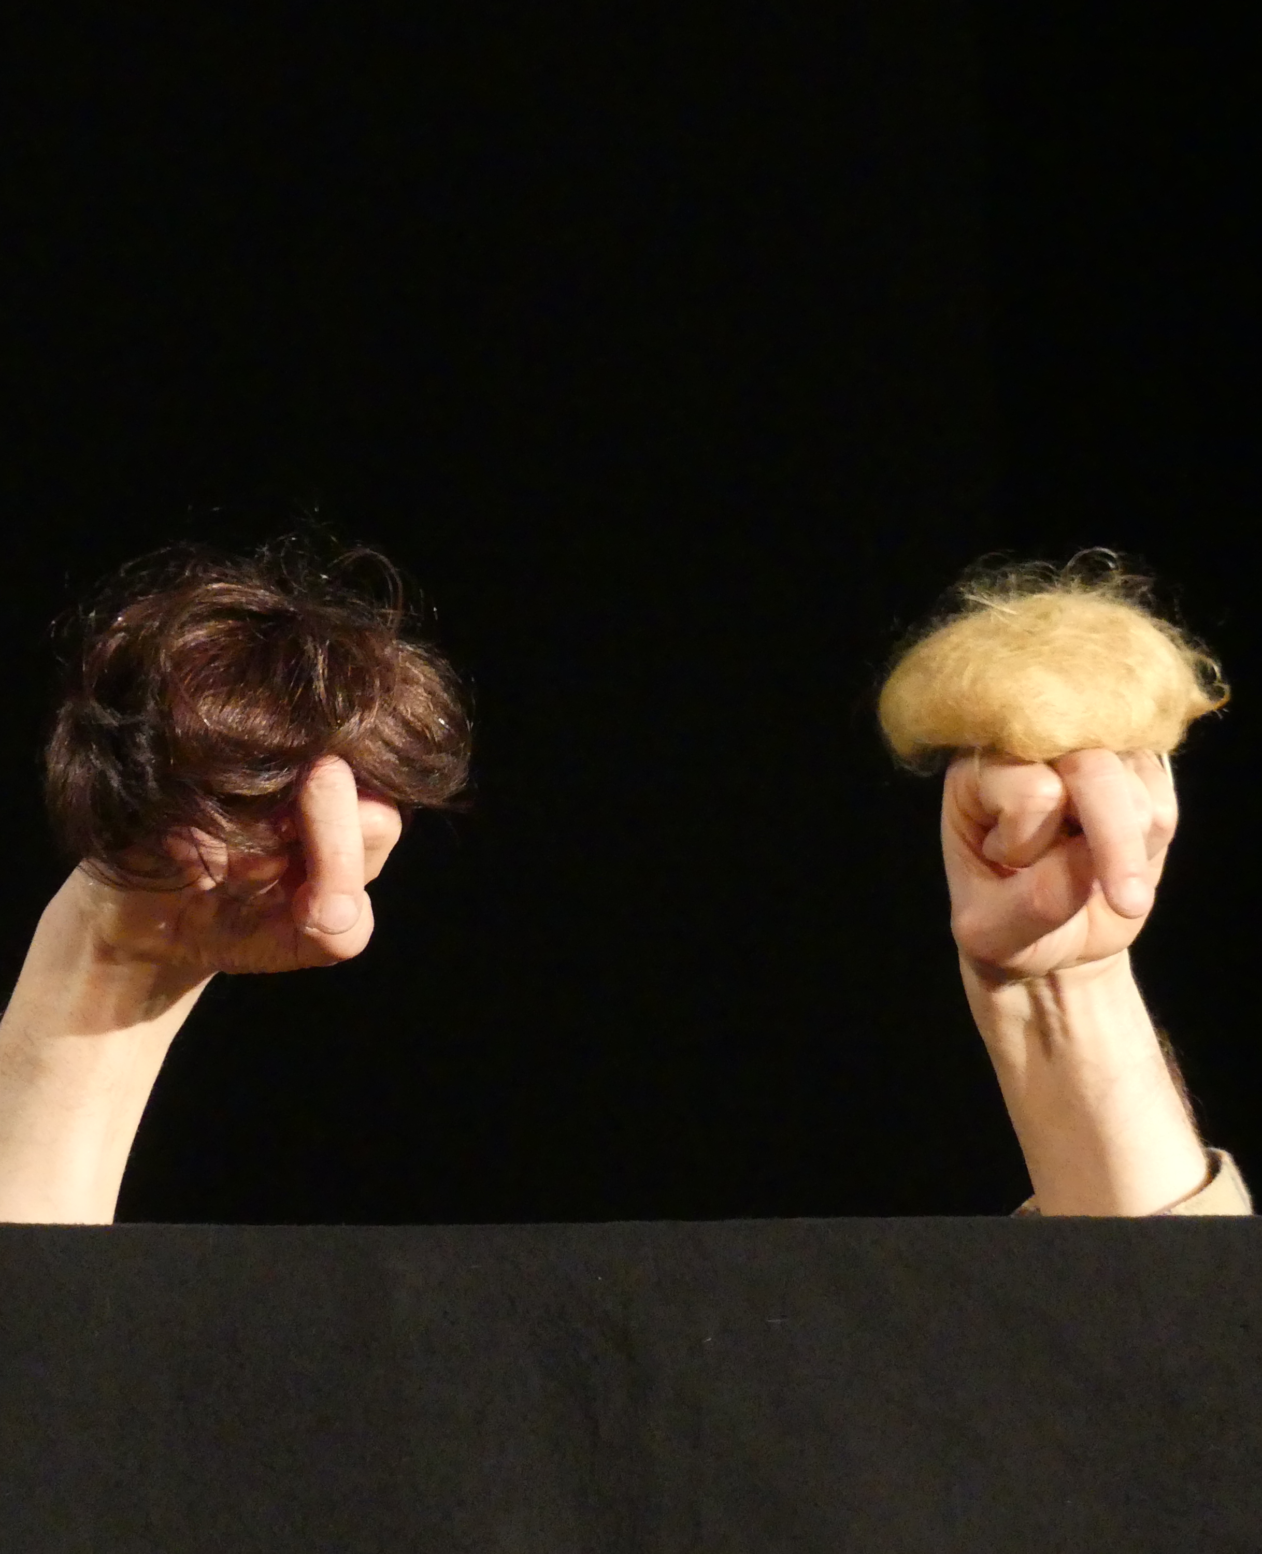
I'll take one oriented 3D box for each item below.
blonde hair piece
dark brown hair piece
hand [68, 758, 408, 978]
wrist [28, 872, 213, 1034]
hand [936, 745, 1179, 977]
[{"bbox_3d":[0.150,-0.041,5.100,0.122,0.074,0.105,0,-1,-6],"label":"blonde hair piece"},{"bbox_3d":[-0.133,-0.023,5.100,0.145,0.124,0.135,1,-1,-23],"label":"dark brown hair piece"},{"bbox_3d":[-0.140,0.029,5.090,0.090,0.086,0.105,1,-1,-34],"label":"hand"},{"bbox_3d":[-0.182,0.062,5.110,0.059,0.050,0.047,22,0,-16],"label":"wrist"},{"bbox_3d":[0.152,0.029,5.090,0.084,0.088,0.090,0,-1,-6],"label":"hand"}]

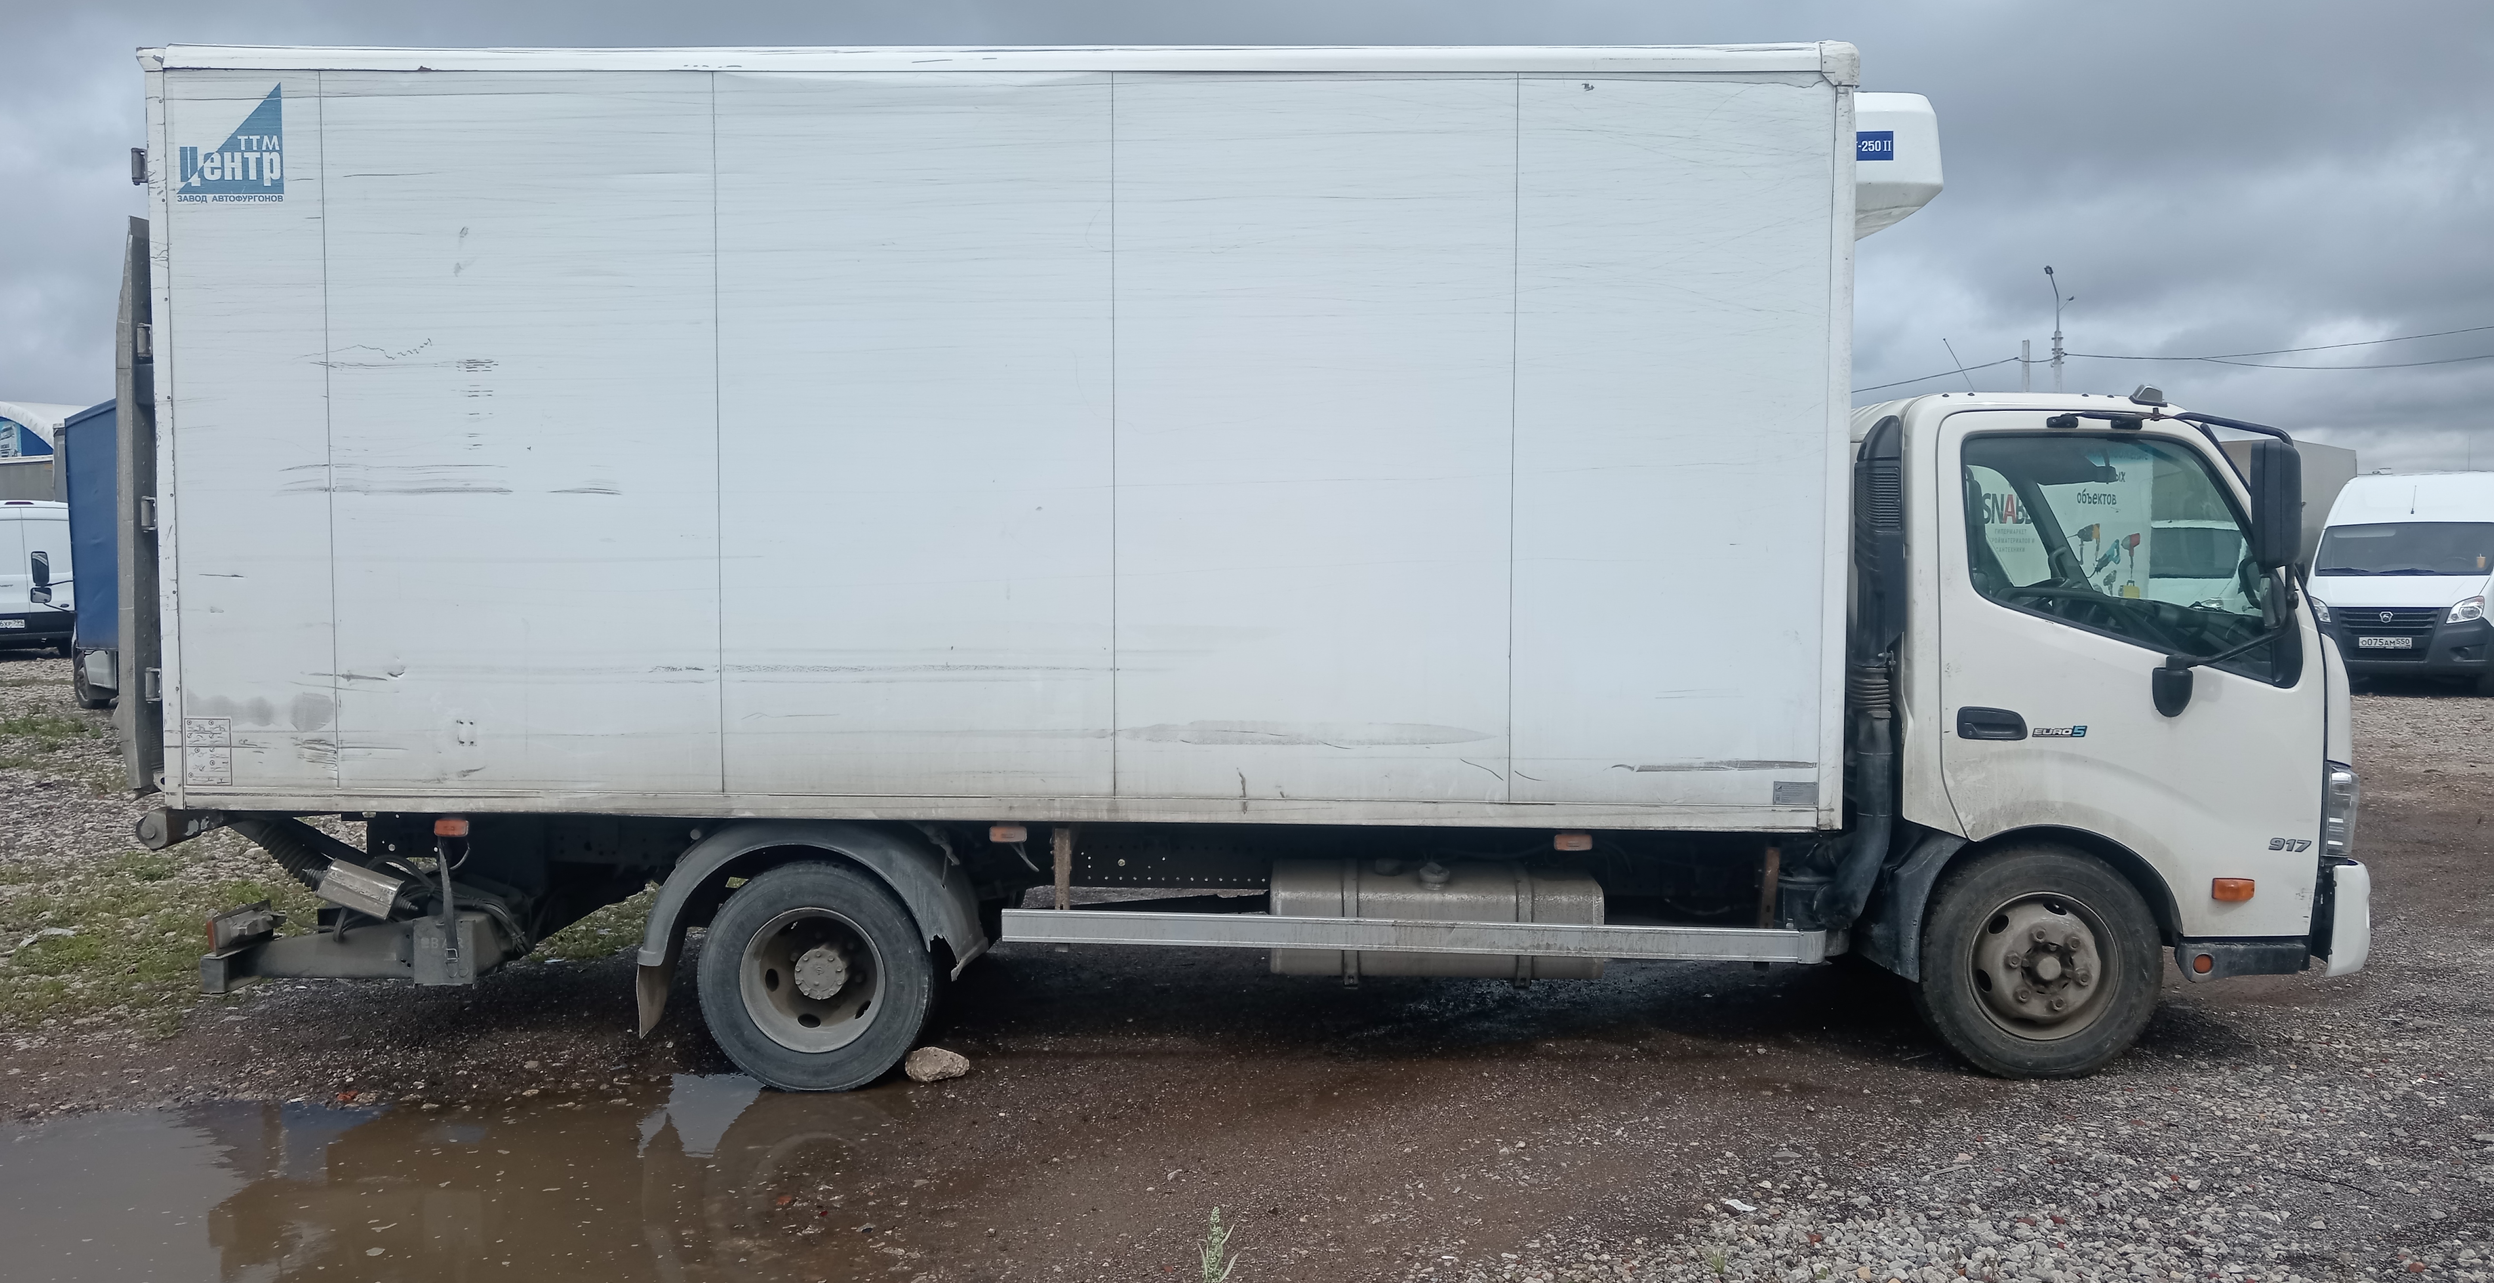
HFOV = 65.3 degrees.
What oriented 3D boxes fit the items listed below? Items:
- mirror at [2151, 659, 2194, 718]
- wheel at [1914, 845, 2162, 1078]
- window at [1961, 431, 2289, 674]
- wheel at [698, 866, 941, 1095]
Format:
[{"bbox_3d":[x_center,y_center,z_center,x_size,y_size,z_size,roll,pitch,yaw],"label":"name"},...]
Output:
[{"bbox_3d":[2.811,0.142,5.905,0.115,0.175,0.080,0,3,2],"label":"mirror"},{"bbox_3d":[2.493,1.001,6.160,0.735,0.735,0.210,0,3,2],"label":"wheel"},{"bbox_3d":[2.694,-0.269,5.970,0.970,0.735,0.060,0,-2,2],"label":"window"},{"bbox_3d":[-1.371,1.065,6.255,0.735,0.735,0.220,0,3,2],"label":"wheel"}]

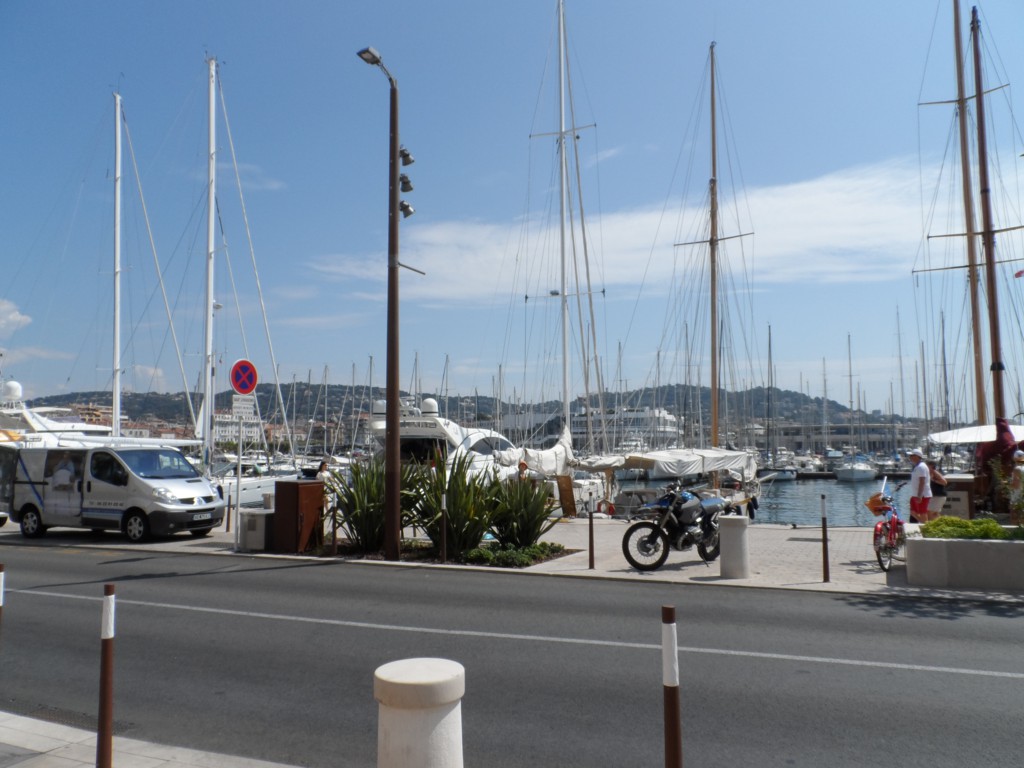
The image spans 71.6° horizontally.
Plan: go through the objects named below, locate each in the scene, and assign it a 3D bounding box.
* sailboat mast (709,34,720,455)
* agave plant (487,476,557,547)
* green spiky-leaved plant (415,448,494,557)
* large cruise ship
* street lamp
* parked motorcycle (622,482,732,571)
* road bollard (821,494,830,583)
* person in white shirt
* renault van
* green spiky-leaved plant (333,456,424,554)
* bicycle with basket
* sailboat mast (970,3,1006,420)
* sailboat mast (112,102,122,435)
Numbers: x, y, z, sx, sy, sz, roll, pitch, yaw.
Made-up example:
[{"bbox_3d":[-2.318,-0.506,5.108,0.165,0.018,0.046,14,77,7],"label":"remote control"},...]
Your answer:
[{"bbox_3d":[6.991,-4.174,24.501,0.210,15.880,0.210,-1,-6,22],"label":"sailboat mast"},{"bbox_3d":[0.152,2.380,13.418,1.280,1.370,1.250,-1,-6,0],"label":"agave plant"},{"bbox_3d":[-1.010,2.061,12.713,1.450,1.820,1.400,-1,-5,0],"label":"green spiky-leaved plant"},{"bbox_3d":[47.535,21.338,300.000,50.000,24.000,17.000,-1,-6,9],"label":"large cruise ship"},{"bbox_3d":[-2.118,-1.337,12.044,0.420,8.480,1.550,-3,-6,24],"label":"street lamp"},{"bbox_3d":[2.628,2.131,10.781,2.300,1.240,0.880,5,-8,-40],"label":"parked motorcycle"},{"bbox_3d":[4.154,2.041,9.418,0.080,1.130,0.080,-2,-6,22],"label":"road bollard"},{"bbox_3d":[7.581,2.077,13.185,0.420,1.710,0.470,-3,-6,27],"label":"person in white shirt"},{"bbox_3d":[-8.894,2.466,16.157,4.800,1.970,1.930,-3,-7,21],"label":"renault van"},{"bbox_3d":[-2.498,2.230,13.338,1.550,1.700,1.500,-1,-6,0],"label":"green spiky-leaved plant"},{"bbox_3d":[5.563,2.104,10.470,0.600,1.170,1.750,-6,-8,40],"label":"bicycle with basket"},{"bbox_3d":[12.714,-3.799,18.935,0.260,13.150,0.260,-2,-6,22],"label":"sailboat mast"},{"bbox_3d":[-21.525,-5.753,38.742,0.320,21.140,0.320,-5,-6,21],"label":"sailboat mast"}]

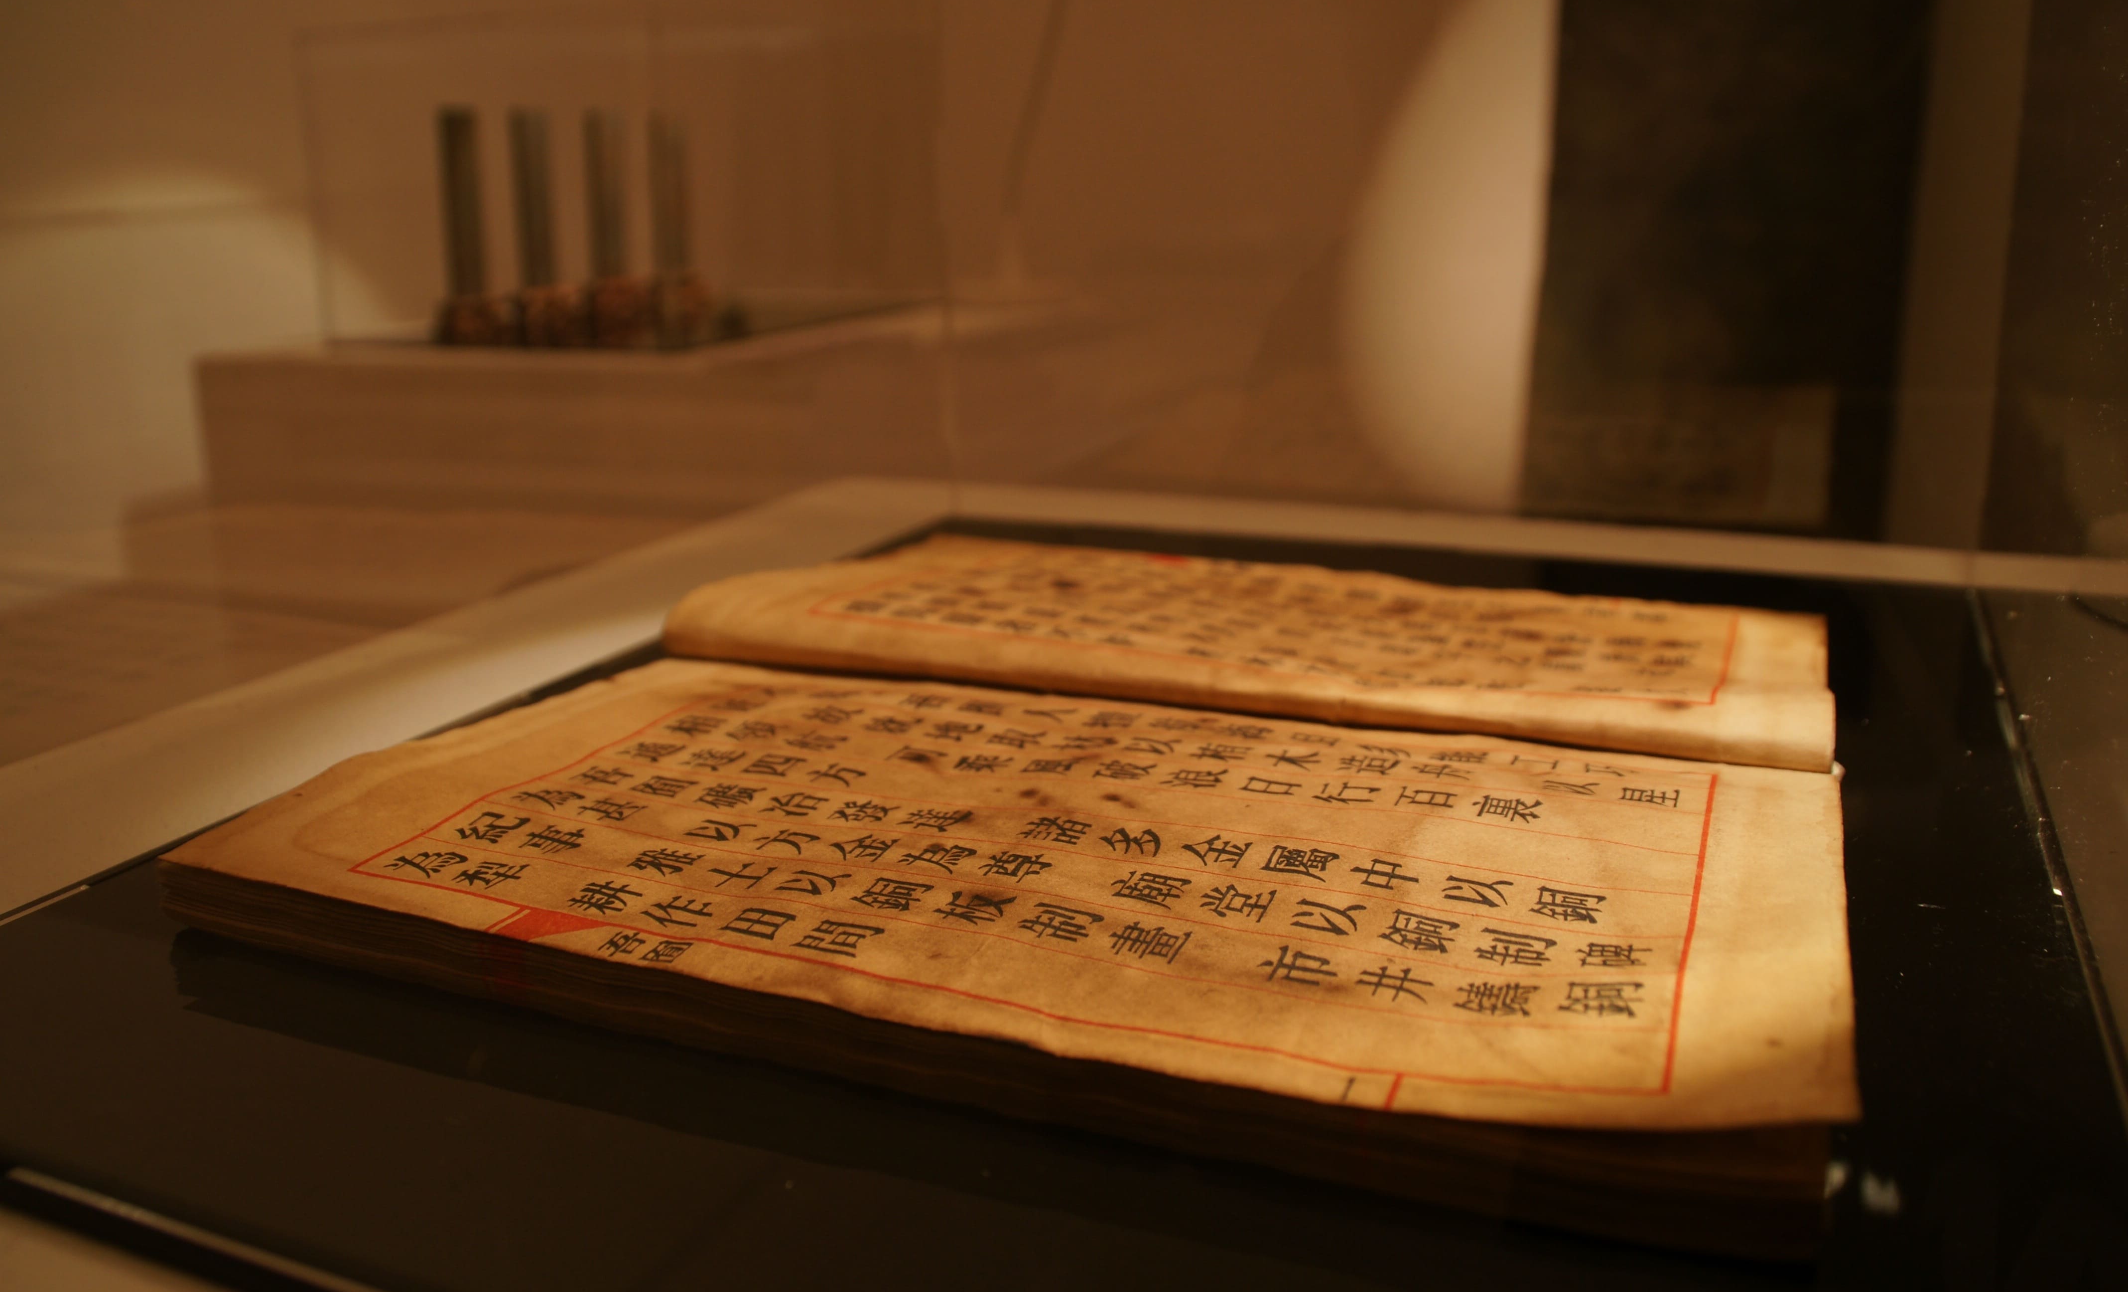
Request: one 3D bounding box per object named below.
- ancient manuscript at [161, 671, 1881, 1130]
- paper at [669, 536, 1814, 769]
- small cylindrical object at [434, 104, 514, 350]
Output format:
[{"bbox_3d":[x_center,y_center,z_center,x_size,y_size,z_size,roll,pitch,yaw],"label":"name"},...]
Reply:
[{"bbox_3d":[-0.007,0.036,0.316,0.287,0.021,0.154,5,18,22],"label":"ancient manuscript"},{"bbox_3d":[0.051,-0.005,0.436,0.289,0.024,0.154,6,18,23],"label":"paper"},{"bbox_3d":[-0.543,-0.381,1.449,0.056,0.205,0.056,6,18,24],"label":"small cylindrical object"}]

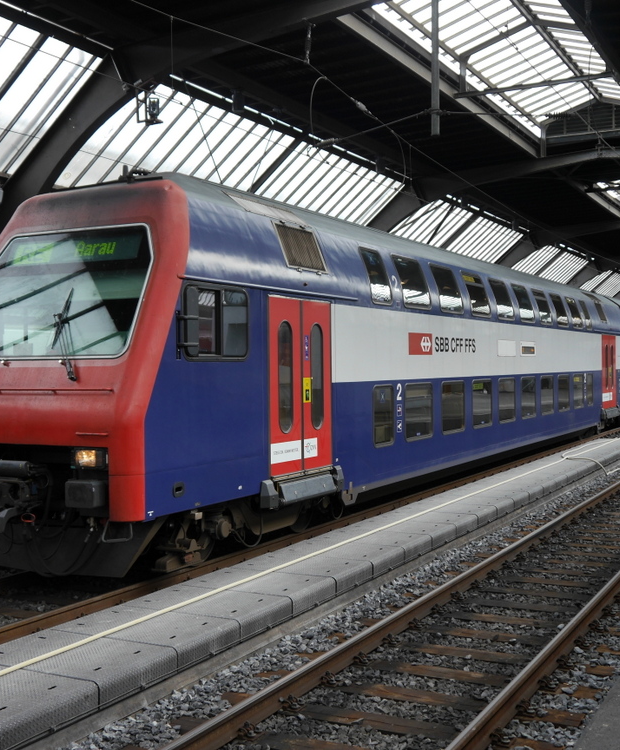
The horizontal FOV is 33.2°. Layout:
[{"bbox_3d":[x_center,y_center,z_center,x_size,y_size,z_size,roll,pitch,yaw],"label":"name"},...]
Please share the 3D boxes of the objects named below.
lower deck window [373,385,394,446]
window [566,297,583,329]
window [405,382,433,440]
[{"bbox_3d":[1.042,0.579,14.985,0.080,0.900,0.780,0,1,26],"label":"lower deck window"},{"bbox_3d":[6.827,-1.586,26.845,0.090,0.830,1.190,-16,-7,26],"label":"window"},{"bbox_3d":[1.689,0.571,16.283,0.080,0.890,1.260,0,1,26],"label":"window"}]

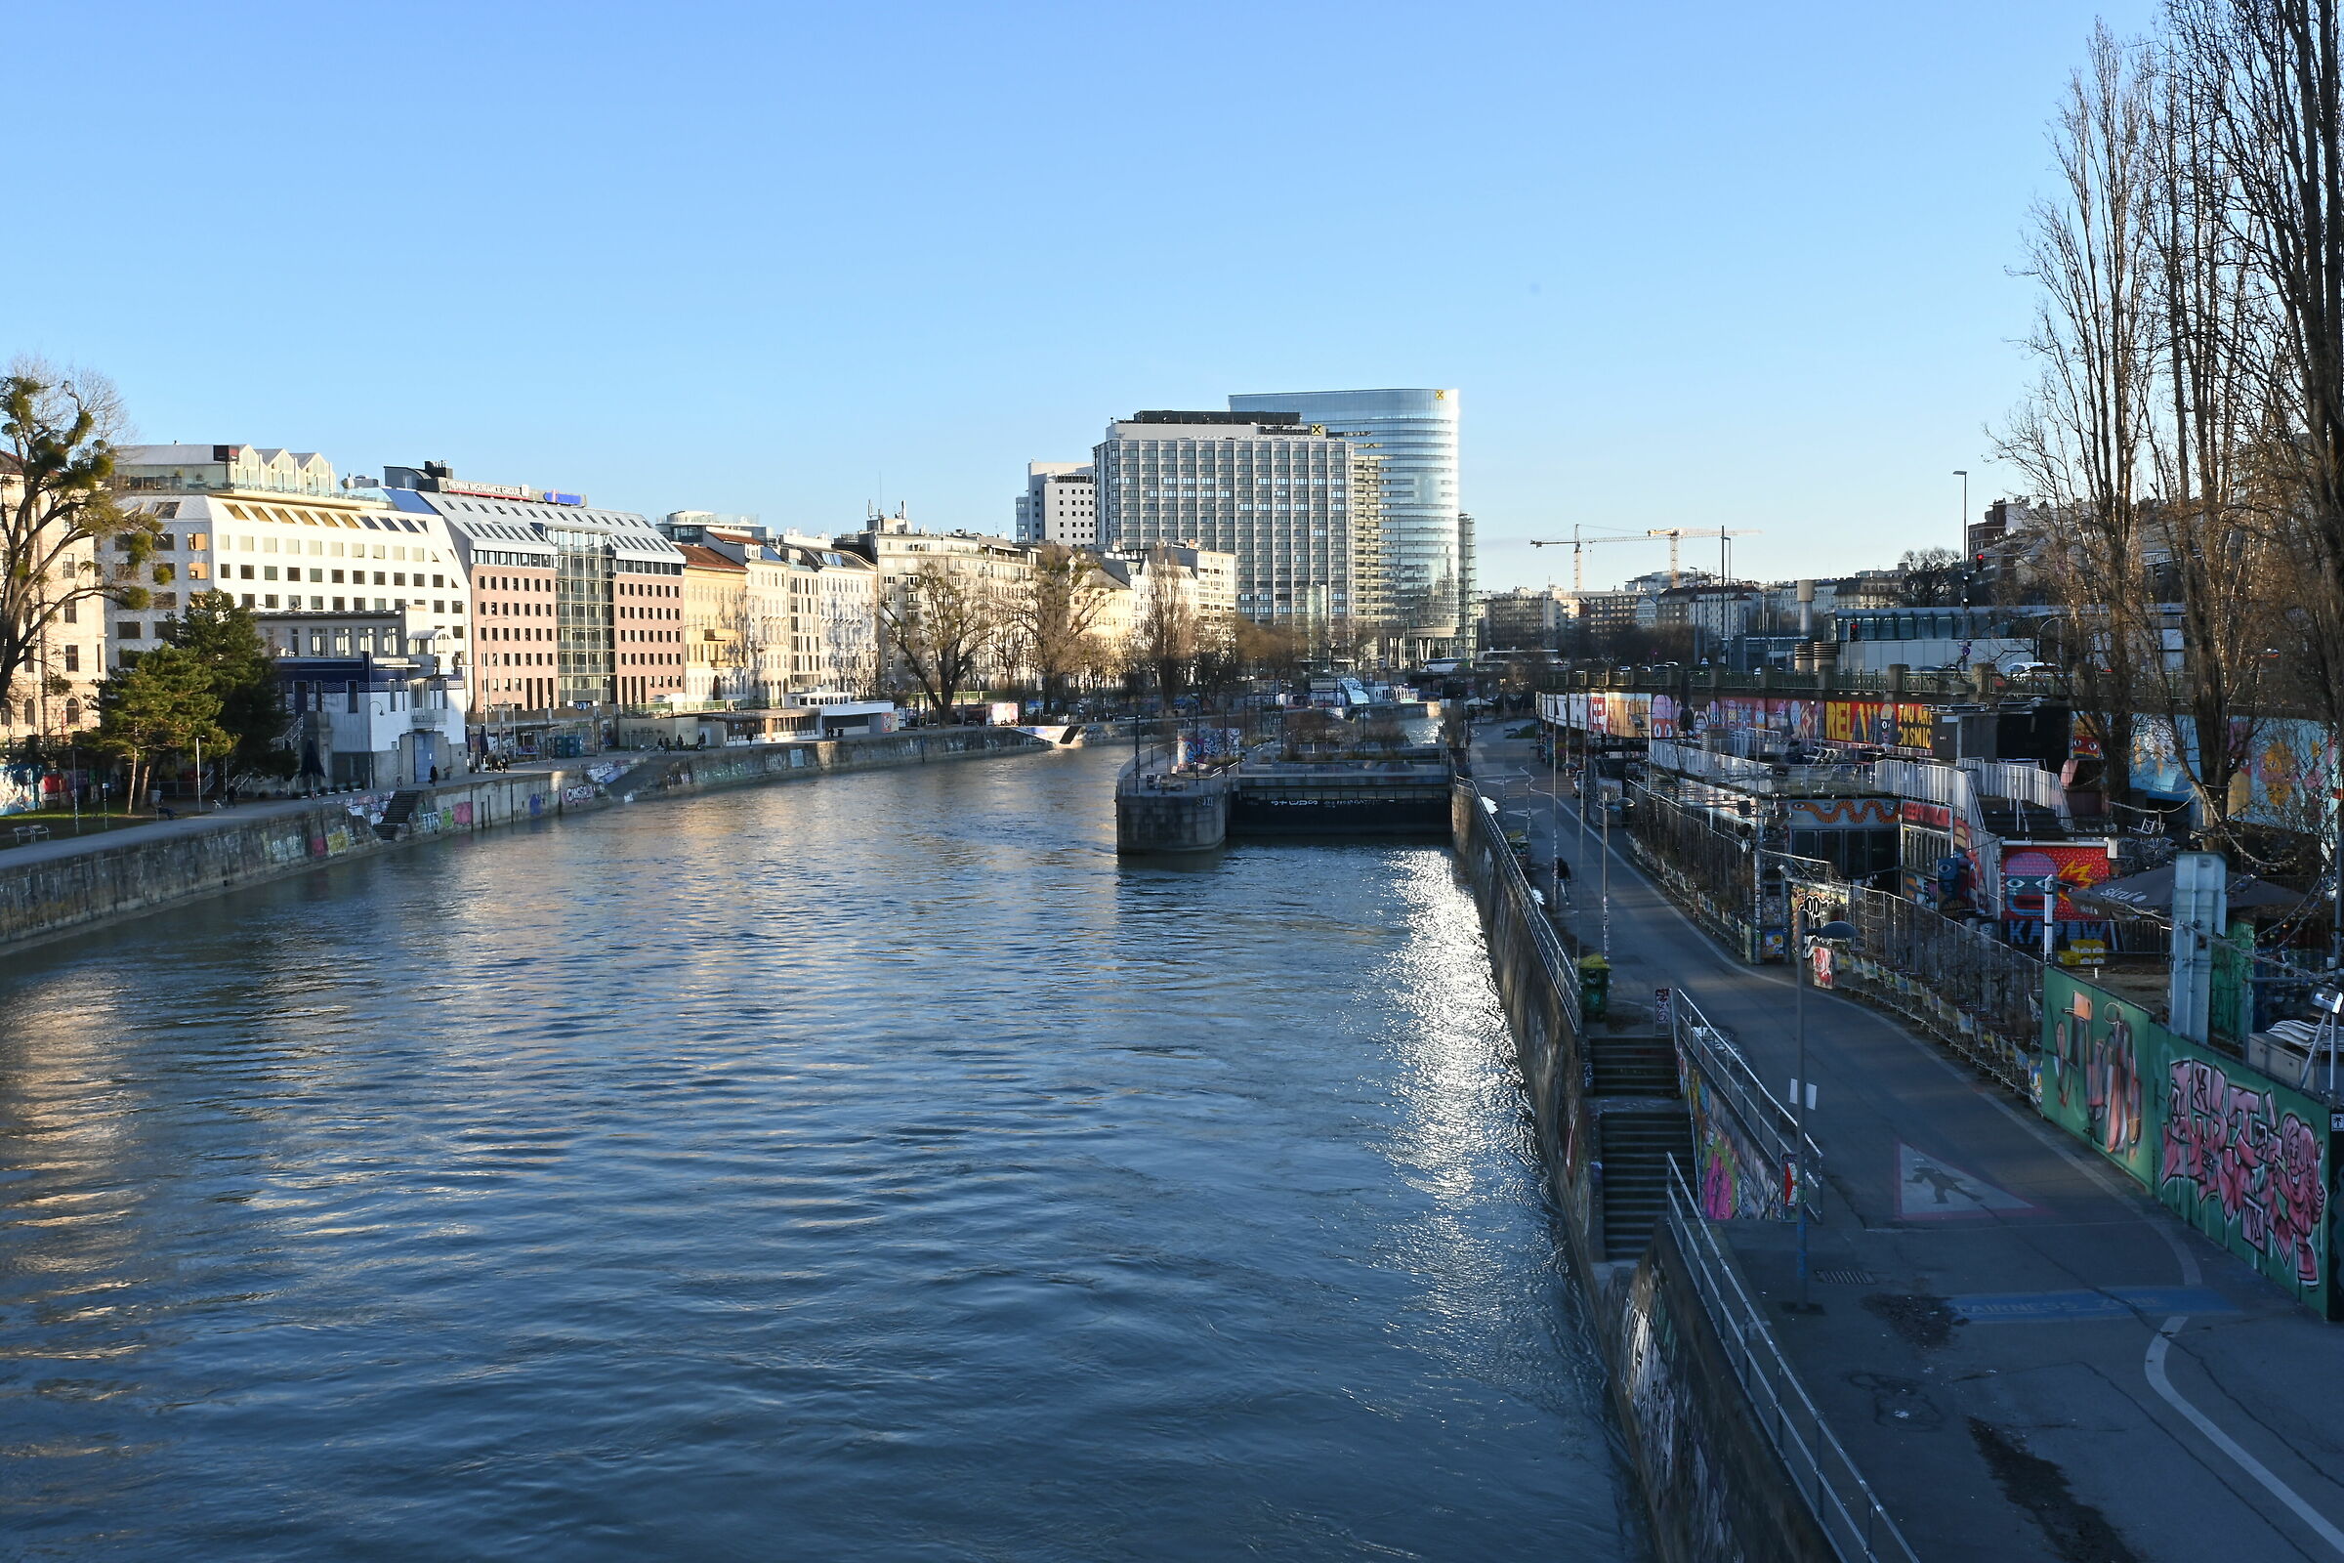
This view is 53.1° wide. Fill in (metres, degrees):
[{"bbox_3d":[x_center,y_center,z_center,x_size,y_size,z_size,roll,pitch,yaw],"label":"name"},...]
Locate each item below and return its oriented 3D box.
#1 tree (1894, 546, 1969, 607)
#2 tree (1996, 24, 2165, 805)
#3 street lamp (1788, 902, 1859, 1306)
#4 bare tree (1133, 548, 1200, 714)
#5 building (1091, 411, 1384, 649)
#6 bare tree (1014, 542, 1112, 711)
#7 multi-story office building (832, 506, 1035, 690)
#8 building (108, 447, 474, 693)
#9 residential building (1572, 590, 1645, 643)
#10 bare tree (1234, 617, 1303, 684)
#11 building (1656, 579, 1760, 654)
[{"bbox_3d":[82.489,-18.294,254.653,7.800,14.314,7.800,-1,3,0],"label":"tree"},{"bbox_3d":[31.938,-11.633,82.000,5.700,28.857,5.700,-1,3,0],"label":"tree"},{"bbox_3d":[8.143,4.085,29.120,0.720,5.006,0.450,-1,3,5],"label":"street lamp"},{"bbox_3d":[-0.970,-26.920,414.160,11.350,28.910,11.350,0,3,0],"label":"bare tree"},{"bbox_3d":[16.617,-61.244,617.587,72.000,68.069,27.000,-1,3,-11],"label":"building"},{"bbox_3d":[-18.040,-25.470,387.200,16.370,28.240,16.370,0,3,0],"label":"bare tree"},{"bbox_3d":[-41.290,-30.580,405.130,12.000,31.260,39.910,2,4,36],"label":"multi-story office building"},{"bbox_3d":[-99.396,-21.360,262.369,17.000,28.850,43.000,0,3,19],"label":"building"},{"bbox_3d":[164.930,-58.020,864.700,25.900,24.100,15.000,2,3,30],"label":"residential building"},{"bbox_3d":[20.920,-28.250,509.220,15.140,15.100,15.140,0,3,0],"label":"bare tree"},{"bbox_3d":[180.722,-52.032,790.202,34.000,27.651,15.000,0,3,12],"label":"building"}]

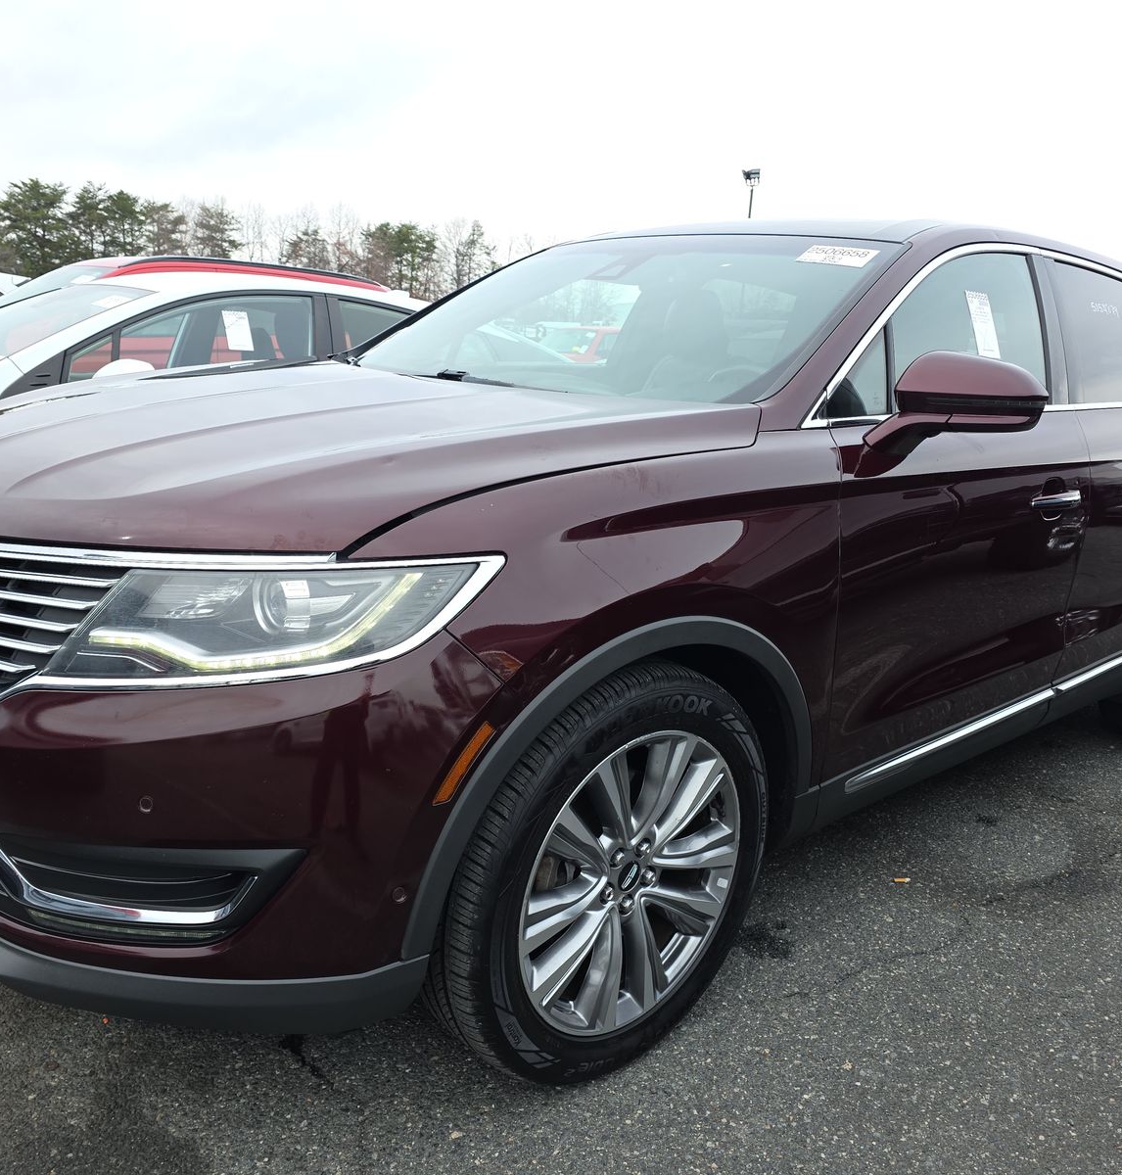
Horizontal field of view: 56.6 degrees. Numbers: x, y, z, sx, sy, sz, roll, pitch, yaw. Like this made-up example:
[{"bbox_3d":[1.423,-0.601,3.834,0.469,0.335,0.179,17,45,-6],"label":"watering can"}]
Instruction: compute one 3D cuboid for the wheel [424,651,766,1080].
[{"bbox_3d":[0.068,0.480,1.893,0.740,0.740,0.250,-8,16,-40],"label":"wheel"}]

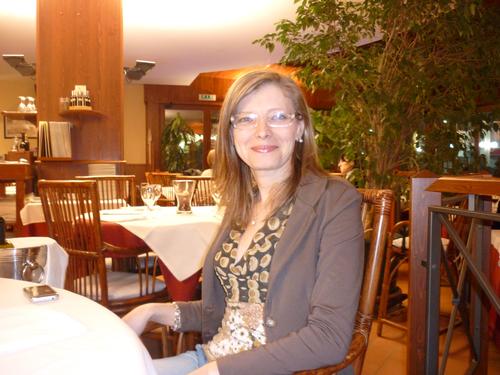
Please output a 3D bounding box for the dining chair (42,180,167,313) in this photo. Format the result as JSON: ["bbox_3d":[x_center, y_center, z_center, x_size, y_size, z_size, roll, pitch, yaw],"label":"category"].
[{"bbox_3d":[-0.702,0.441,2.364,0.500,0.965,0.500,3,4,40],"label":"dining chair"}]

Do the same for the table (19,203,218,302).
[{"bbox_3d":[-0.462,0.526,2.859,1.100,0.750,1.080,0,3,0],"label":"table"}]

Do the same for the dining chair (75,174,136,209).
[{"bbox_3d":[-0.912,0.401,3.283,0.510,0.955,0.510,-2,3,-35],"label":"dining chair"}]

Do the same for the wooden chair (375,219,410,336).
[{"bbox_3d":[1.068,0.462,2.865,0.470,0.890,0.490,-2,3,-37],"label":"wooden chair"}]

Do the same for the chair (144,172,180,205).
[{"bbox_3d":[-0.691,0.330,4.722,0.510,0.960,0.510,3,4,41],"label":"chair"}]

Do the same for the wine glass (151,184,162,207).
[{"bbox_3d":[-0.605,0.059,3.107,0.078,0.168,0.078,0,3,0],"label":"wine glass"}]

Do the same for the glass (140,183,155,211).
[{"bbox_3d":[-0.645,0.060,3.007,0.080,0.175,0.080,0,3,0],"label":"glass"}]

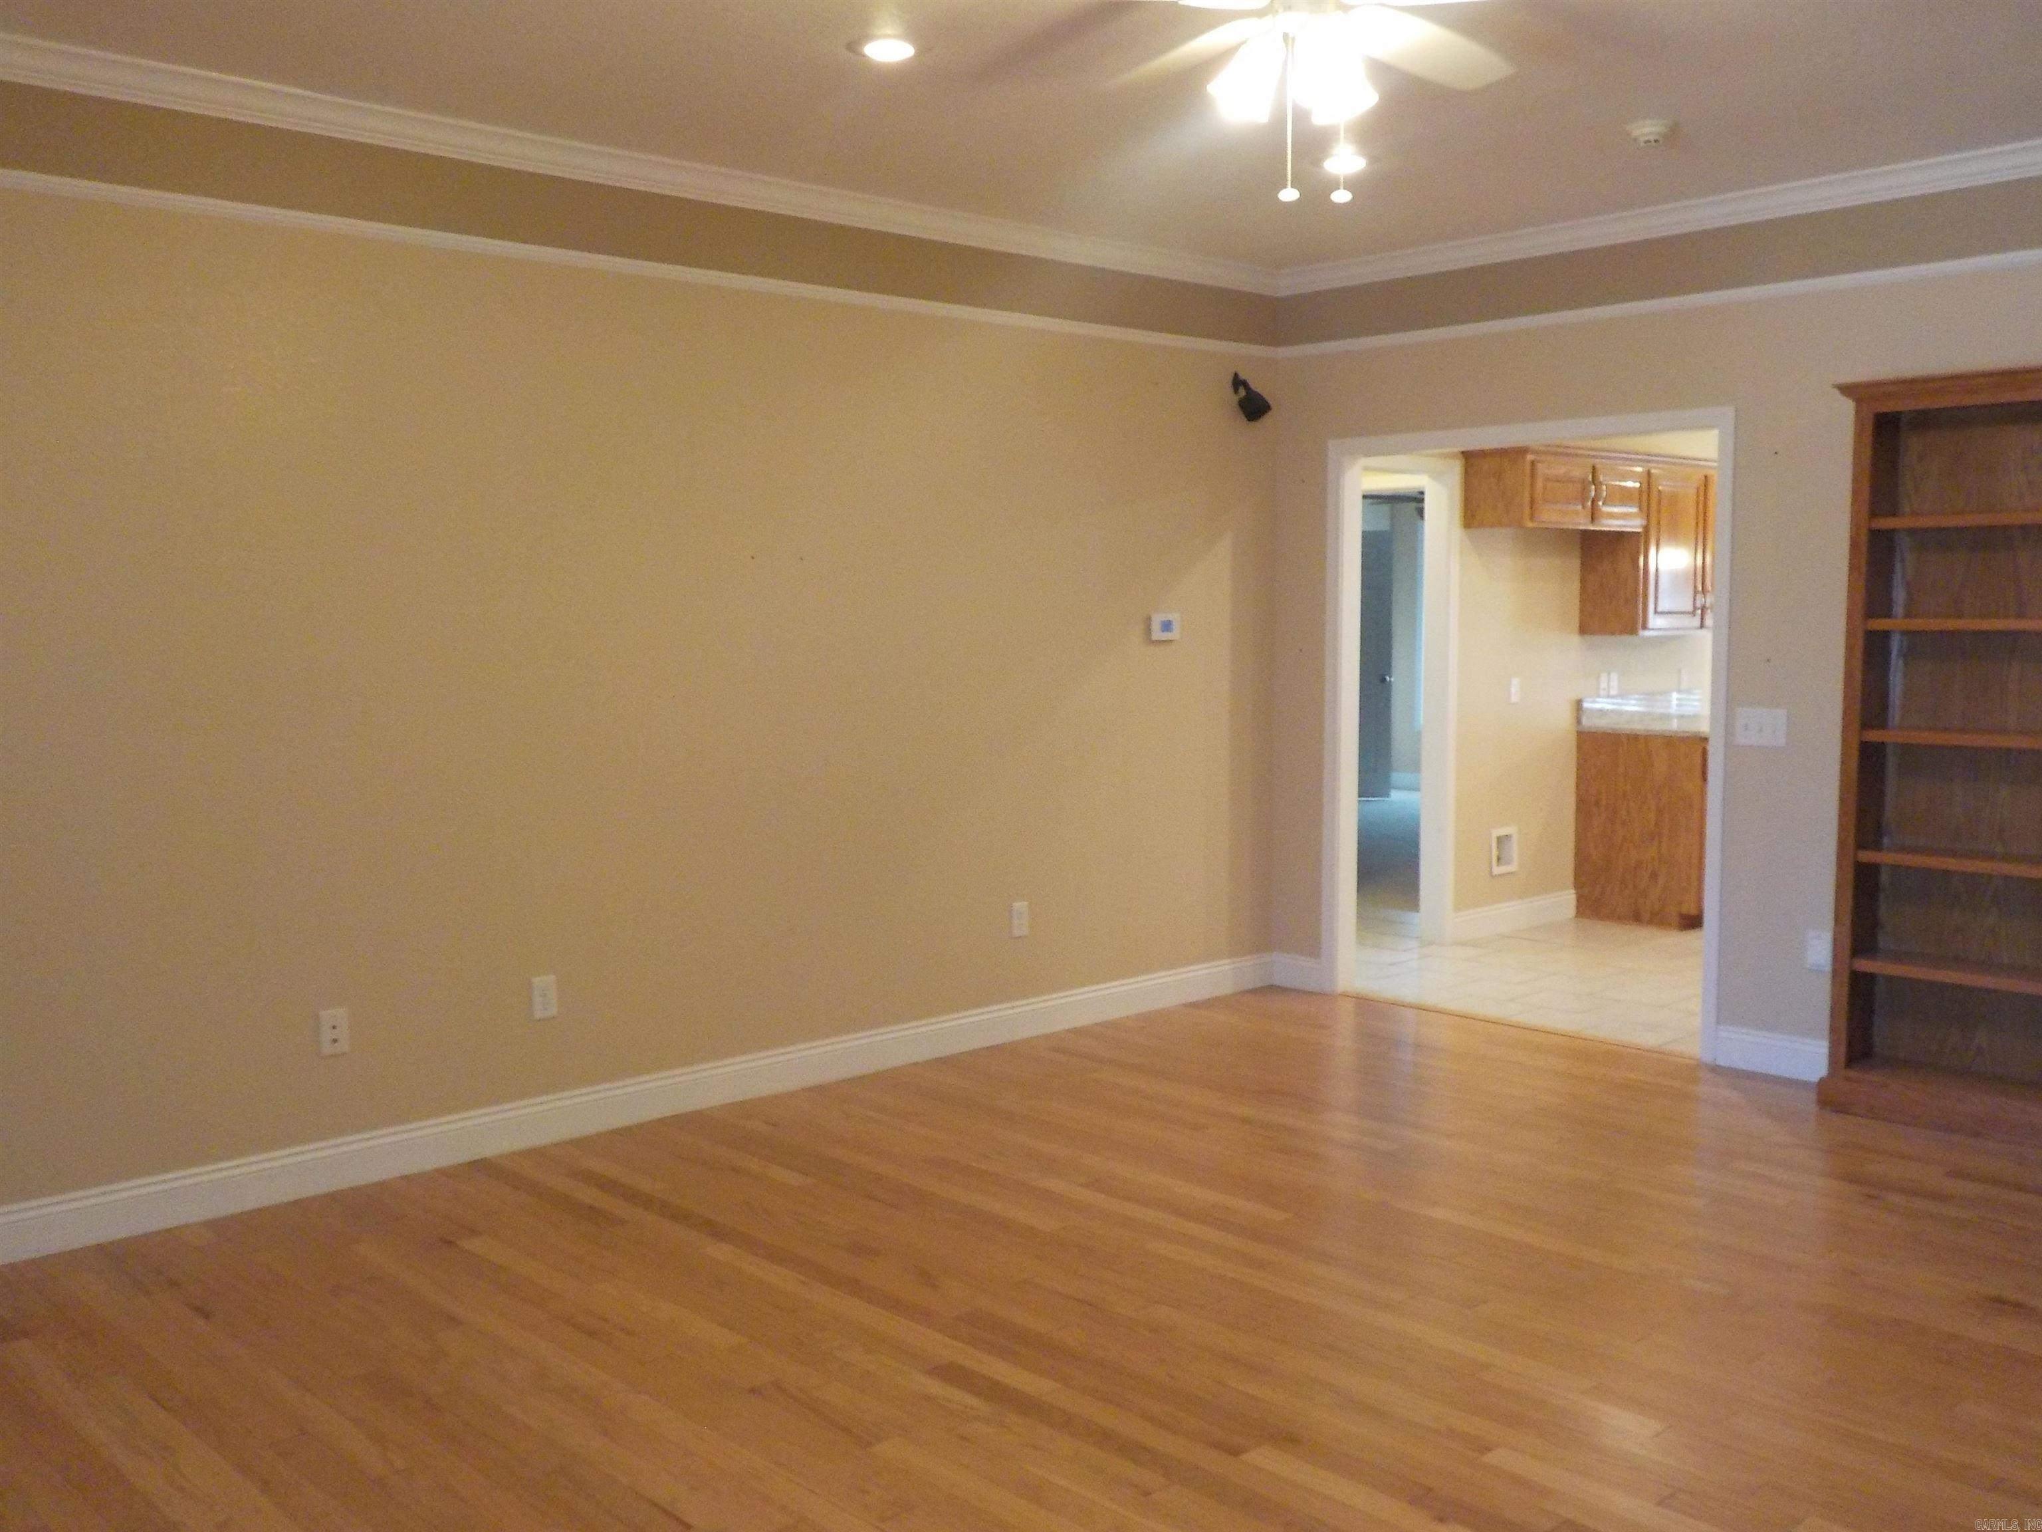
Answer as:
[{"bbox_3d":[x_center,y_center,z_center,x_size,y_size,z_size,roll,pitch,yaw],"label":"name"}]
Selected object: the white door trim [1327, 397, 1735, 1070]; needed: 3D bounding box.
[{"bbox_3d":[1.738,-0.127,6.202,1.527,2.096,0.155,5,7,44],"label":"white door trim"}]

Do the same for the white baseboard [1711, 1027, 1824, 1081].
[{"bbox_3d":[2.374,0.913,5.577,0.375,0.129,0.018,5,7,44],"label":"white baseboard"}]

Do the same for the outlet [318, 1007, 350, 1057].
[{"bbox_3d":[-1.750,0.681,4.517,0.070,0.114,0.010,-5,7,-41],"label":"outlet"}]

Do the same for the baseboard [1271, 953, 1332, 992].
[{"bbox_3d":[1.071,0.805,6.856,0.245,0.129,0.018,5,7,44],"label":"baseboard"}]

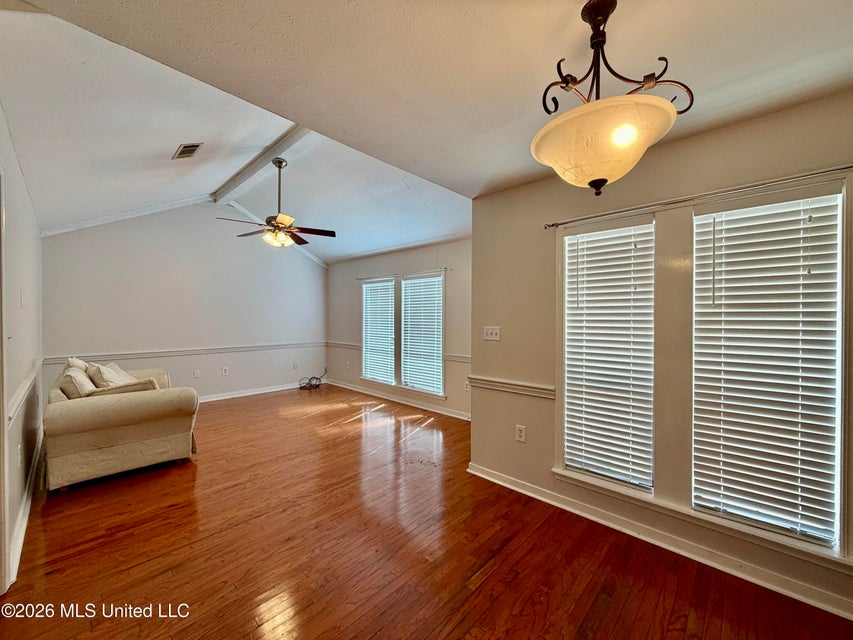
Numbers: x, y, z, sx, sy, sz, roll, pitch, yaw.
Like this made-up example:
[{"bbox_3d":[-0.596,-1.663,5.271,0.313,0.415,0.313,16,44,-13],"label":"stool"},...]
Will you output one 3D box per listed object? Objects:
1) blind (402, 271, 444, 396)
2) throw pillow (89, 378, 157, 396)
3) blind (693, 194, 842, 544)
[{"bbox_3d":[-0.070,0.217,5.236,0.859,1.706,0.063,0,0,44],"label":"blind"},{"bbox_3d":[-2.985,0.666,3.391,0.531,0.135,0.550,0,0,44],"label":"throw pillow"},{"bbox_3d":[1.742,0.235,1.806,0.548,1.656,0.063,0,0,44],"label":"blind"}]

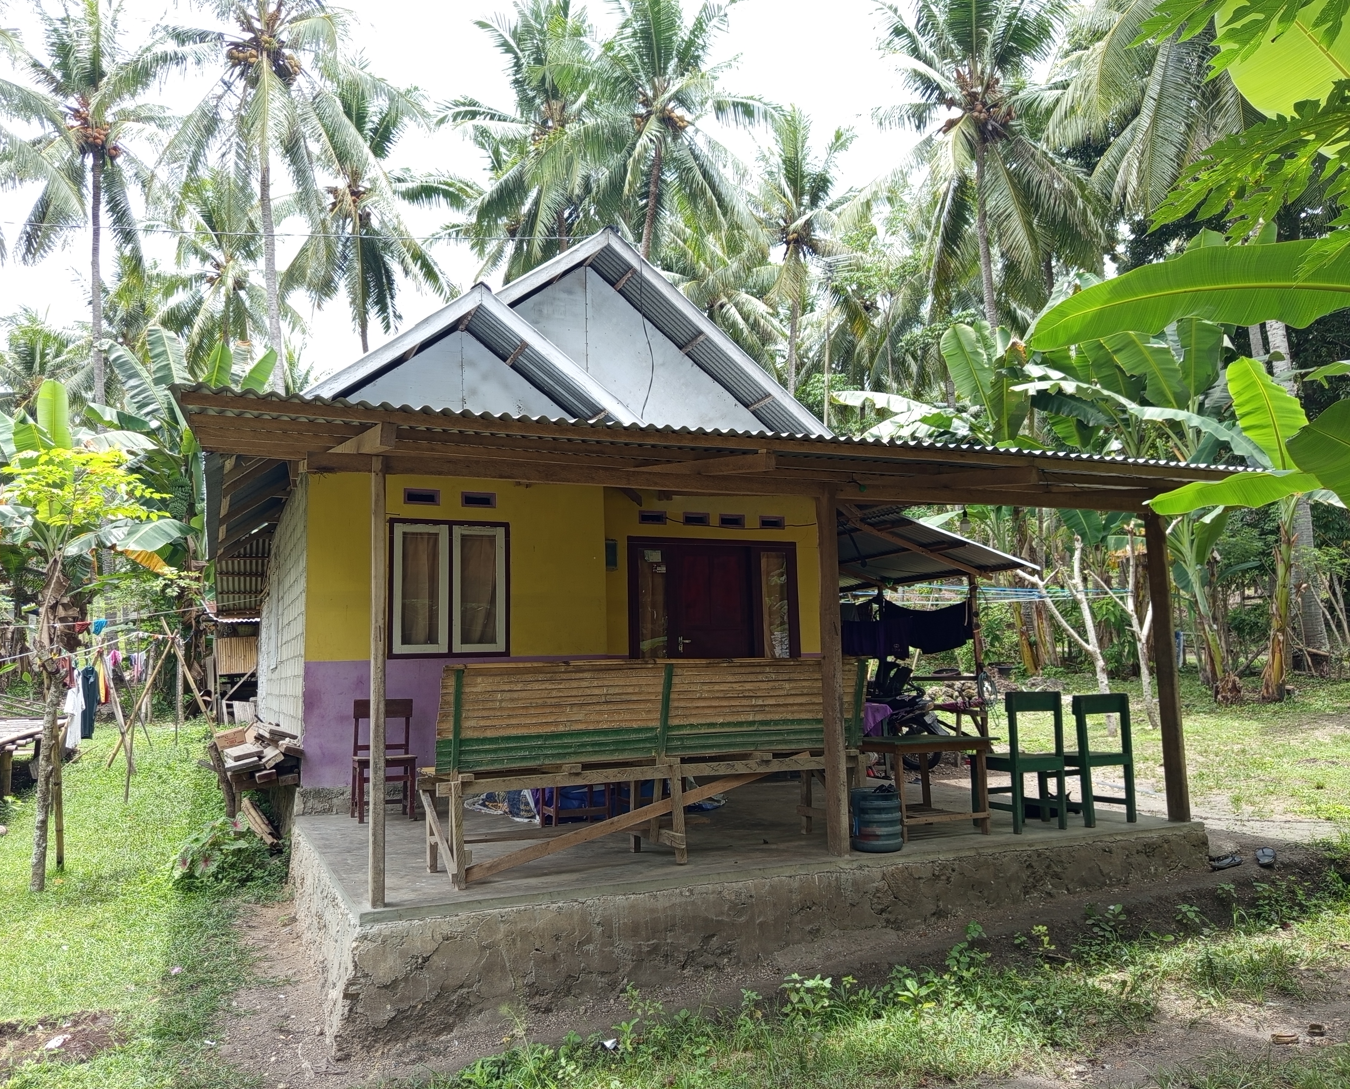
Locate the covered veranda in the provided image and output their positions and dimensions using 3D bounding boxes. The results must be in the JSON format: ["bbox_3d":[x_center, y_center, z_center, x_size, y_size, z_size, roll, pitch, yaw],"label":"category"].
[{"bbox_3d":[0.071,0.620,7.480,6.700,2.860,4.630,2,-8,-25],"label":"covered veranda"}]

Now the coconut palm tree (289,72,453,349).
[{"bbox_3d":[-8.896,-4.416,28.275,5.300,18.910,5.300,2,-8,-25],"label":"coconut palm tree"}]

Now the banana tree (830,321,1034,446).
[{"bbox_3d":[3.986,-0.401,14.258,2.800,5.590,2.600,2,-8,-25],"label":"banana tree"}]

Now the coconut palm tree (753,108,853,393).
[{"bbox_3d":[3.846,-4.470,29.861,4.200,18.050,4.200,2,-8,-25],"label":"coconut palm tree"}]

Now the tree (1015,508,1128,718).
[{"bbox_3d":[4.830,1.060,12.300,1.350,2.550,1.100,-2,-7,0],"label":"tree"}]

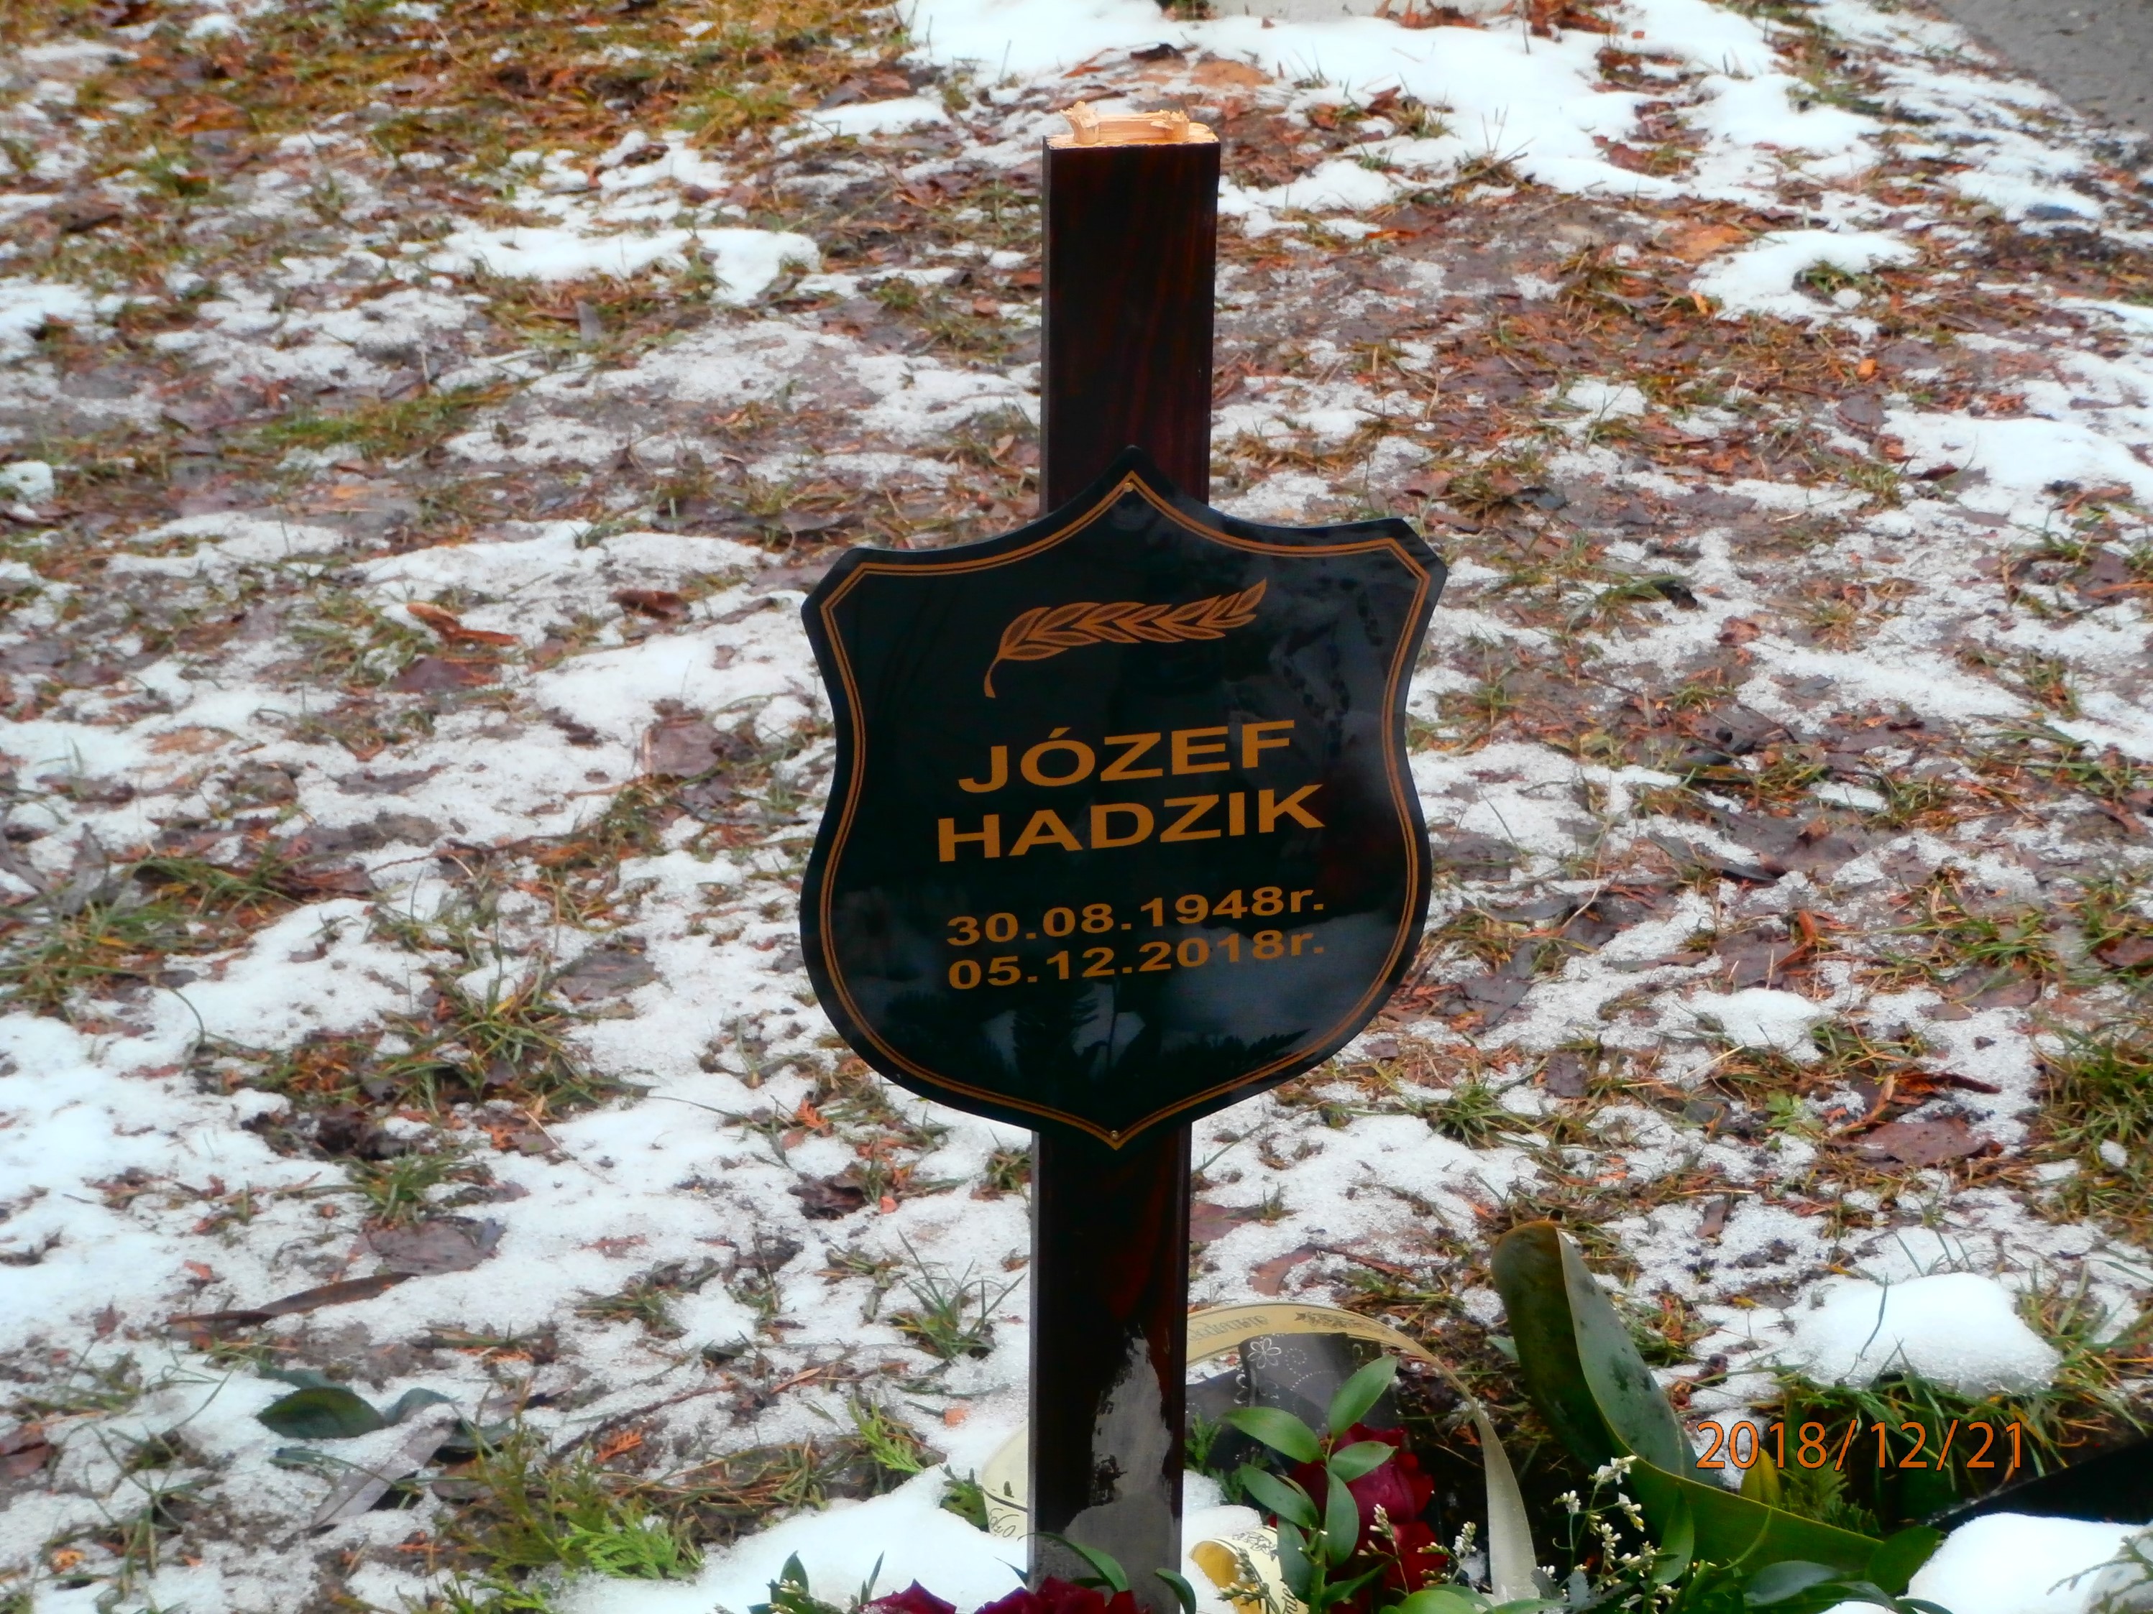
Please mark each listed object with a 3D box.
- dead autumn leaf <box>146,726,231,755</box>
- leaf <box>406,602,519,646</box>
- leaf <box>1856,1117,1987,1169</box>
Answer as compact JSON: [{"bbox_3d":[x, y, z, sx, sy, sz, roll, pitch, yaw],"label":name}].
[{"bbox_3d":[-0.557,-0.042,3.355,0.053,0.007,0.032,1,27,0],"label":"dead autumn leaf"},{"bbox_3d":[-0.402,-0.120,3.495,0.072,0.018,0.030,8,28,13],"label":"leaf"},{"bbox_3d":[0.463,0.184,2.938,0.070,0.011,0.040,1,27,0],"label":"leaf"}]

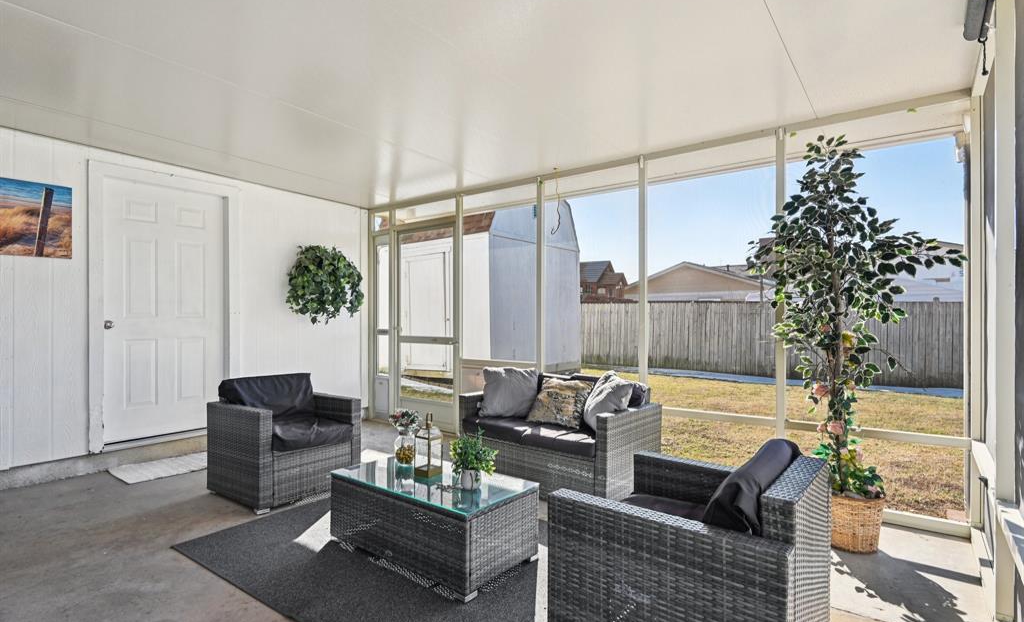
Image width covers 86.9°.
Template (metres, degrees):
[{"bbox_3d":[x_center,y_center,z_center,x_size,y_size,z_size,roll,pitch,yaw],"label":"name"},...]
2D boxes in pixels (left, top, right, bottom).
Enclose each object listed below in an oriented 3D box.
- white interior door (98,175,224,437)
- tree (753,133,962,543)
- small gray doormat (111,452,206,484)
[{"bbox_3d":[-2.838,-0.004,4.450,0.045,2.030,0.914,0,0,31],"label":"white interior door"},{"bbox_3d":[1.730,0.138,2.789,0.950,2.090,0.820,0,0,32],"label":"tree"},{"bbox_3d":[-2.538,1.179,4.199,0.500,0.016,0.850,0,0,39],"label":"small gray doormat"}]

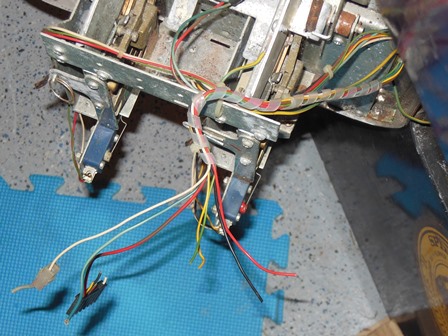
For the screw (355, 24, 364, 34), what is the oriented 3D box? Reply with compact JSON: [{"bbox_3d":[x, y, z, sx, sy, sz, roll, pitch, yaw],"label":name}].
[{"bbox_3d":[0.098,-0.102,0.620,0.006,0.006,0.006,24,94,9],"label":"screw"}]

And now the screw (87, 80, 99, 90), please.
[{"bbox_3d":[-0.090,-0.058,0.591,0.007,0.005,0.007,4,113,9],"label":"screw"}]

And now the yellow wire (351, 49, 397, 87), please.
[{"bbox_3d":[0.109,-0.071,0.615,0.043,0.008,0.005,-38,77,0],"label":"yellow wire"}]

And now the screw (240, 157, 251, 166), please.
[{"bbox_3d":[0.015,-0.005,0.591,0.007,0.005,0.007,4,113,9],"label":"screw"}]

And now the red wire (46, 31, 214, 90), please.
[{"bbox_3d":[-0.065,-0.077,0.600,0.126,0.008,0.005,17,74,0],"label":"red wire"}]

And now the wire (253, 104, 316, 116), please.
[{"bbox_3d":[0.043,-0.040,0.607,0.047,0.005,0.006,-7,74,-6],"label":"wire"}]

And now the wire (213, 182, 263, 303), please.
[{"bbox_3d":[0.006,0.049,0.560,0.007,0.012,0.087,-20,69,-6],"label":"wire"}]

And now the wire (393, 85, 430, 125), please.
[{"bbox_3d":[0.137,-0.044,0.635,0.010,0.010,0.039,-44,90,-12],"label":"wire"}]

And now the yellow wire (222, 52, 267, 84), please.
[{"bbox_3d":[0.015,-0.070,0.603,0.037,0.010,0.005,-30,76,9],"label":"yellow wire"}]

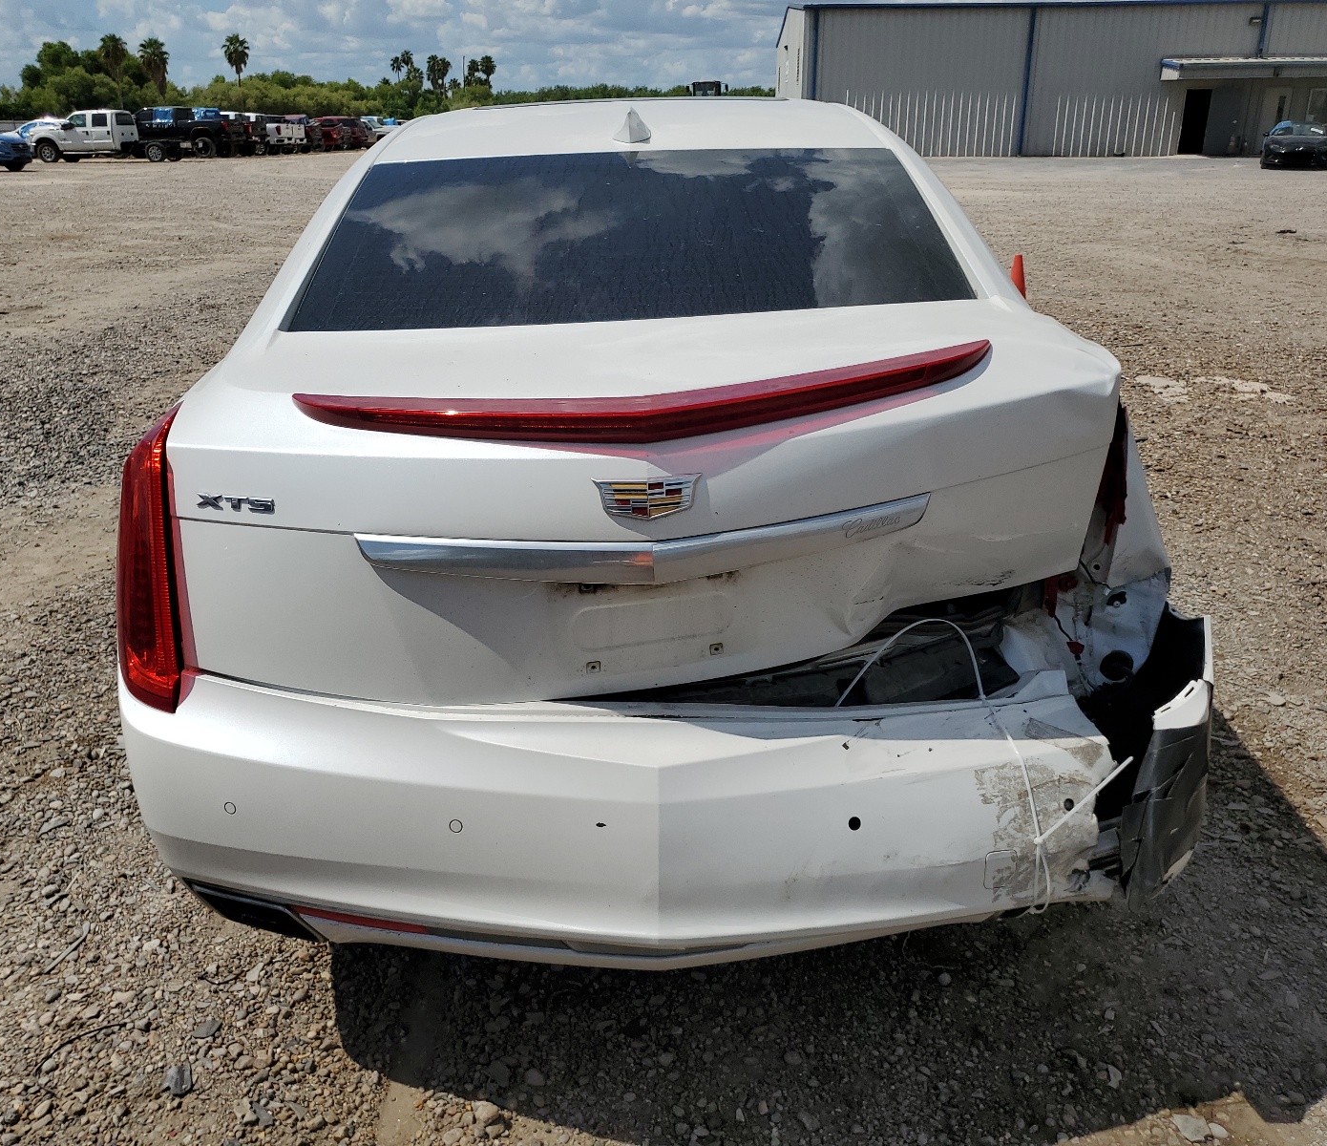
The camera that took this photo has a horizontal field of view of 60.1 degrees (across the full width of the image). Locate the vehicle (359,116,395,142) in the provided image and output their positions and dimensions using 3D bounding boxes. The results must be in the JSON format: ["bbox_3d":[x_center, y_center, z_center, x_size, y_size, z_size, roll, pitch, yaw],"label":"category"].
[{"bbox_3d":[-16.733,-24.977,65.000,4.900,1.700,1.880,3,22,9],"label":"vehicle"}]

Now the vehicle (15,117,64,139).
[{"bbox_3d":[-30.478,-21.215,56.079,4.650,1.680,1.880,1,21,3],"label":"vehicle"}]

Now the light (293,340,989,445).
[{"bbox_3d":[-0.022,-0.263,1.685,1.110,0.080,0.270,-5,21,-3],"label":"light"}]

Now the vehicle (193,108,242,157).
[{"bbox_3d":[-21.484,-20.725,54.000,5.850,1.980,2.030,4,22,10],"label":"vehicle"}]

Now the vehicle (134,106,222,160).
[{"bbox_3d":[-21.914,-19.829,51.700,5.950,2.020,2.030,3,22,9],"label":"vehicle"}]

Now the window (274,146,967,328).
[{"bbox_3d":[-0.063,-0.716,2.329,1.290,0.120,0.677,-3,47,-3],"label":"window"}]

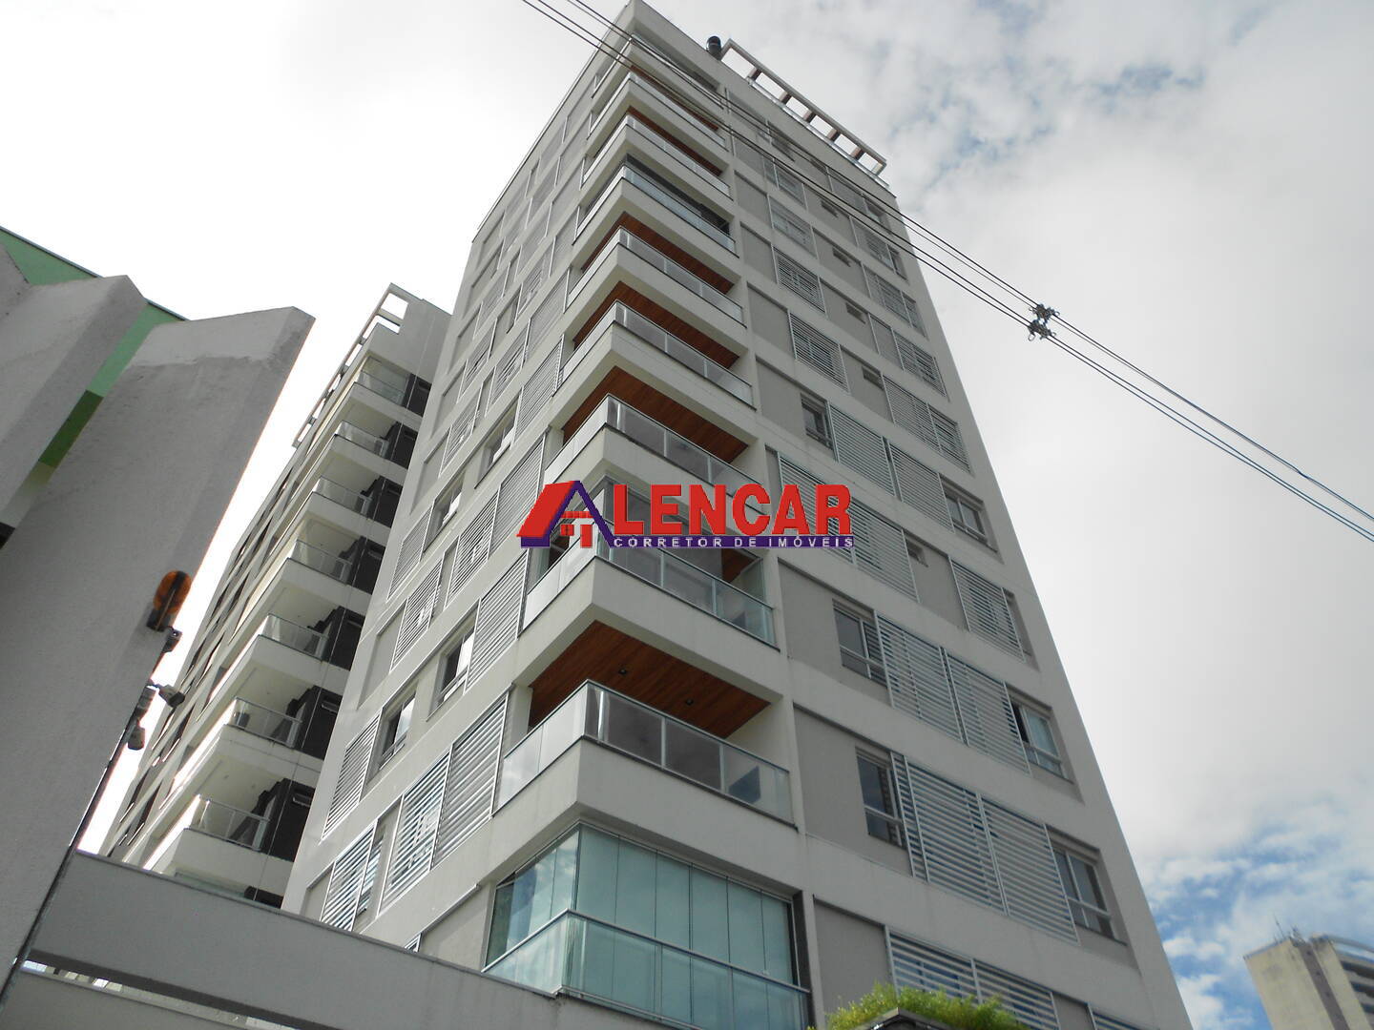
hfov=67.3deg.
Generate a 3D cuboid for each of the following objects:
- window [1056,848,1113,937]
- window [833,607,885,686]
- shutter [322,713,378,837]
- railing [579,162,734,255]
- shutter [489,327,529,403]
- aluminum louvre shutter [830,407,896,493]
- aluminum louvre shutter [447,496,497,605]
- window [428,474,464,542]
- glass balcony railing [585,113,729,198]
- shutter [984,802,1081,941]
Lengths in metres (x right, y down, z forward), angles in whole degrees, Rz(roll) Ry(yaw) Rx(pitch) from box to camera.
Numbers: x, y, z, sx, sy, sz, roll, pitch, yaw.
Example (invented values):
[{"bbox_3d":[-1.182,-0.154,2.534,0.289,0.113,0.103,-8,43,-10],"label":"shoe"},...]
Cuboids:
[{"bbox_3d":[6.226,5.978,16.405,1.363,1.372,0.090,29,-54,-24],"label":"window"},{"bbox_3d":[2.978,2.269,16.888,1.334,1.372,0.090,29,-54,-24],"label":"window"},{"bbox_3d":[-6.112,4.731,18.840,0.060,2.016,1.610,29,-54,-24],"label":"shutter"},{"bbox_3d":[-0.708,-6.293,24.043,3.237,0.911,2.049,29,-54,-25],"label":"railing"},{"bbox_3d":[-3.994,-3.302,23.317,0.060,1.975,1.610,28,-54,-24],"label":"shutter"},{"bbox_3d":[3.596,-1.358,21.298,1.581,2.024,0.060,29,-54,-24],"label":"aluminum louvre shutter"},{"bbox_3d":[-3.933,0.576,19.004,0.060,2.015,1.580,29,-54,-24],"label":"aluminum louvre shutter"},{"bbox_3d":[-5.221,-0.064,22.537,0.120,1.305,1.305,28,-54,-24],"label":"window"},{"bbox_3d":[-0.747,-8.269,26.192,3.237,0.911,2.049,29,-54,-25],"label":"glass balcony railing"},{"bbox_3d":[5.155,5.348,15.669,1.554,1.975,0.060,28,-54,-24],"label":"shutter"}]

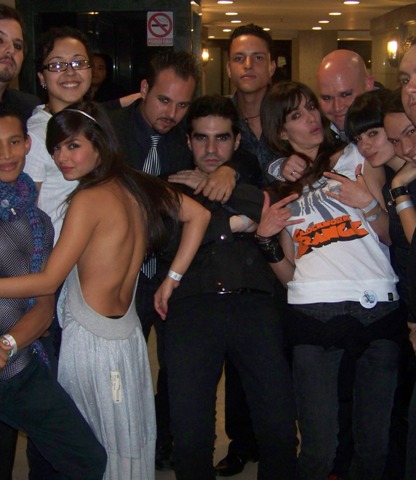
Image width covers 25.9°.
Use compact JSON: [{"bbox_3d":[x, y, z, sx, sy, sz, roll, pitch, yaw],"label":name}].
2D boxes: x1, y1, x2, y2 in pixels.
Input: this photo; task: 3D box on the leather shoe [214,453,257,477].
[{"bbox_3d":[0.122,0.879,3.746,0.105,0.110,0.285,10,14,41],"label":"leather shoe"}]

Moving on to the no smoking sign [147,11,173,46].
[{"bbox_3d":[-0.393,-1.728,7.410,0.213,0.275,0.010,1,11,5],"label":"no smoking sign"}]

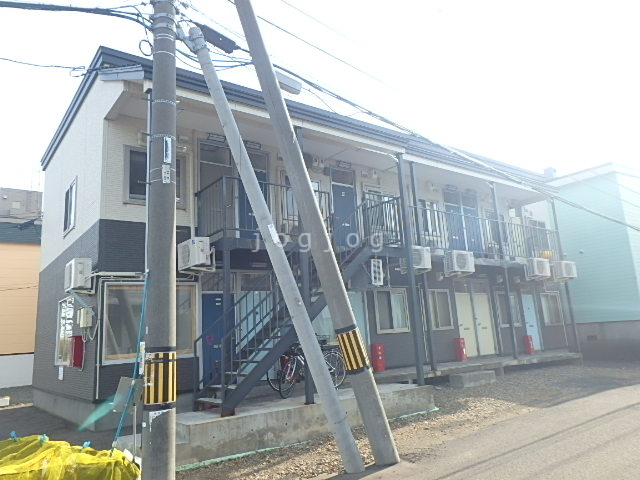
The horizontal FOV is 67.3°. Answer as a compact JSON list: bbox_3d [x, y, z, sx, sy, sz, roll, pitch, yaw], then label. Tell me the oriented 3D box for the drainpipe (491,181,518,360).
[{"bbox_3d":[5.427,0.812,14.146,0.100,5.202,0.100,6,-15,-37],"label":"drainpipe"}]

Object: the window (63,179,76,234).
[{"bbox_3d":[-5.851,-0.757,11.244,0.110,1.170,1.270,6,-15,-37],"label":"window"}]

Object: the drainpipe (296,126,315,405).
[{"bbox_3d":[-0.311,0.350,9.796,0.110,5.678,0.110,5,-15,-38],"label":"drainpipe"}]

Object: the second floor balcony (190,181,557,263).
[{"bbox_3d":[3.000,0.070,13.333,13.037,1.417,1.337,5,-15,-38],"label":"second floor balcony"}]

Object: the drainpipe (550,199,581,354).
[{"bbox_3d":[8.373,1.170,16.379,0.100,5.332,0.100,6,-15,-37],"label":"drainpipe"}]

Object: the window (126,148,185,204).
[{"bbox_3d":[-3.274,-1.222,9.648,1.240,1.150,0.110,6,-15,-37],"label":"window"}]

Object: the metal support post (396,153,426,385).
[{"bbox_3d":[1.915,0.495,10.146,0.120,4.950,0.120,6,-15,-37],"label":"metal support post"}]

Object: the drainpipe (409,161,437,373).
[{"bbox_3d":[2.558,0.555,11.949,0.105,5.278,0.105,6,-15,-37],"label":"drainpipe"}]

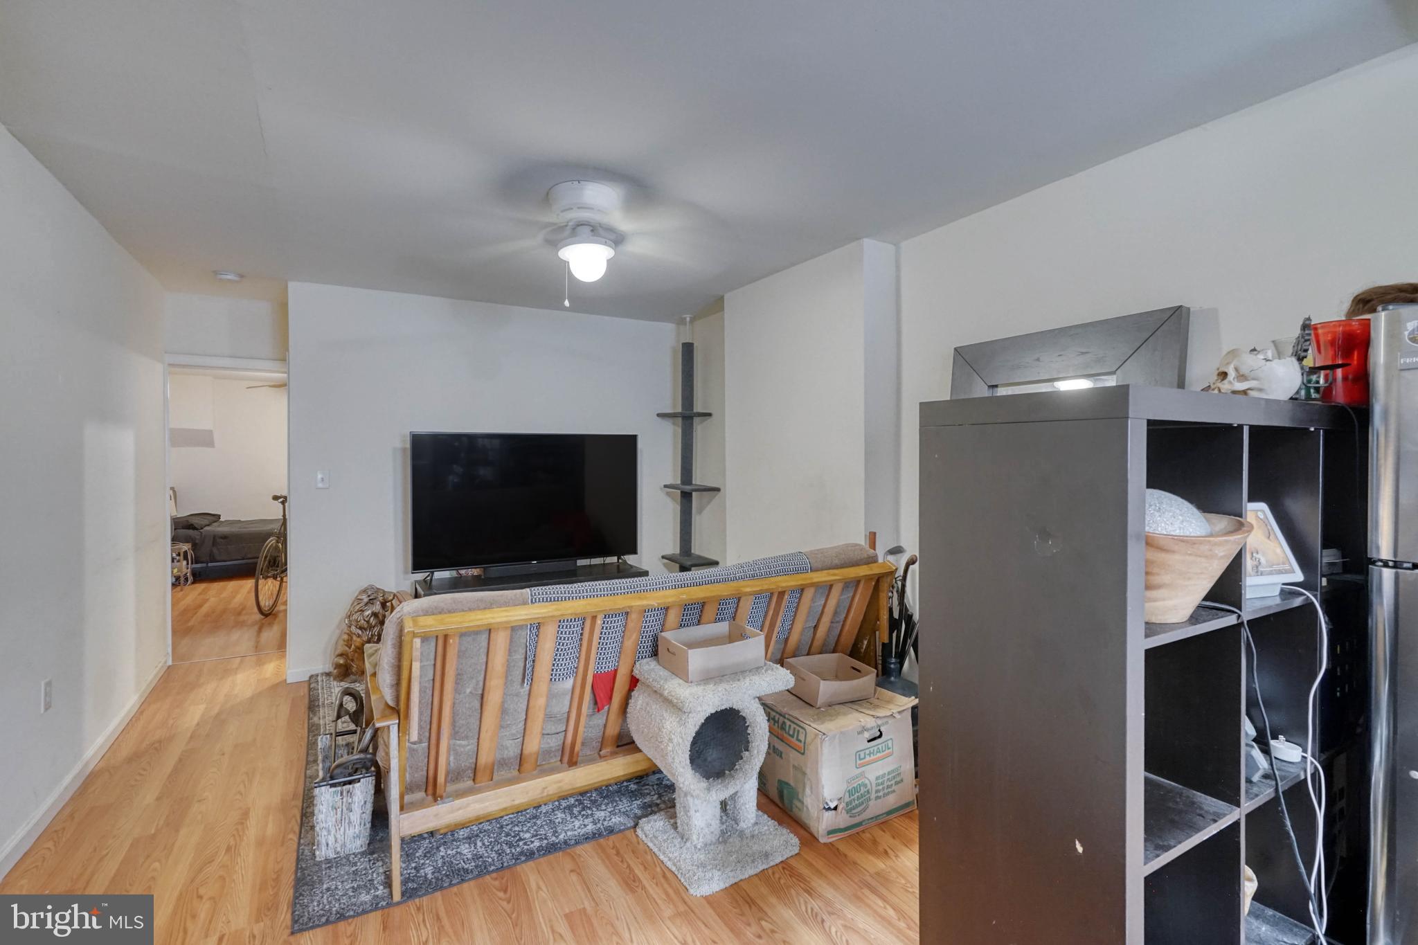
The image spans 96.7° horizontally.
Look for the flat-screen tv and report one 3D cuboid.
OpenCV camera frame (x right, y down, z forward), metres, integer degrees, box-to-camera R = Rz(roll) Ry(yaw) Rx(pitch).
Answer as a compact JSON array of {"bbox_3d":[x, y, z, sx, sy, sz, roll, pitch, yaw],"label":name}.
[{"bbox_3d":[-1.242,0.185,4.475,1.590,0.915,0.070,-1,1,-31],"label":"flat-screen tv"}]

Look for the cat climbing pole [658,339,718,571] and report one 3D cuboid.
[{"bbox_3d":[-0.183,0.080,5.093,0.340,2.430,0.420,-1,1,-31],"label":"cat climbing pole"}]

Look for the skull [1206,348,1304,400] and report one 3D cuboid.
[{"bbox_3d":[1.221,-0.209,1.418,0.180,0.138,0.130,0,1,17],"label":"skull"}]

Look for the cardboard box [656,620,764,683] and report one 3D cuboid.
[{"bbox_3d":[0.011,0.674,2.400,0.325,0.112,0.245,-1,1,-30],"label":"cardboard box"}]

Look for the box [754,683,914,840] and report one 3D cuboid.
[{"bbox_3d":[0.499,1.132,2.584,0.457,0.405,0.457,-1,1,-29],"label":"box"}]

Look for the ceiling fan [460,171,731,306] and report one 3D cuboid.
[{"bbox_3d":[-0.527,-0.968,2.683,1.090,0.420,1.090,-1,1,-31],"label":"ceiling fan"}]

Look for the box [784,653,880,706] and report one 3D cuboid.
[{"bbox_3d":[0.503,0.862,2.618,0.272,0.115,0.248,-1,1,-24],"label":"box"}]

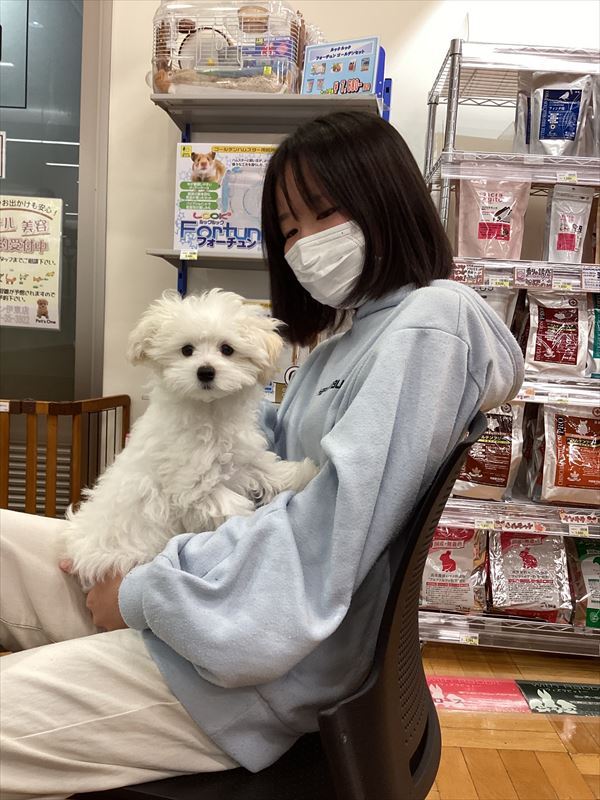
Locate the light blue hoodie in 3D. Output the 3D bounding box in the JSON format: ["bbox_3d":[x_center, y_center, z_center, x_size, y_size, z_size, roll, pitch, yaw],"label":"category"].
[{"bbox_3d":[0.005,0.115,0.900,0.420,0.570,0.450,7,7,-28],"label":"light blue hoodie"}]

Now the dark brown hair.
[{"bbox_3d":[0.071,-0.214,0.890,0.230,0.285,0.210,-10,8,-41],"label":"dark brown hair"}]

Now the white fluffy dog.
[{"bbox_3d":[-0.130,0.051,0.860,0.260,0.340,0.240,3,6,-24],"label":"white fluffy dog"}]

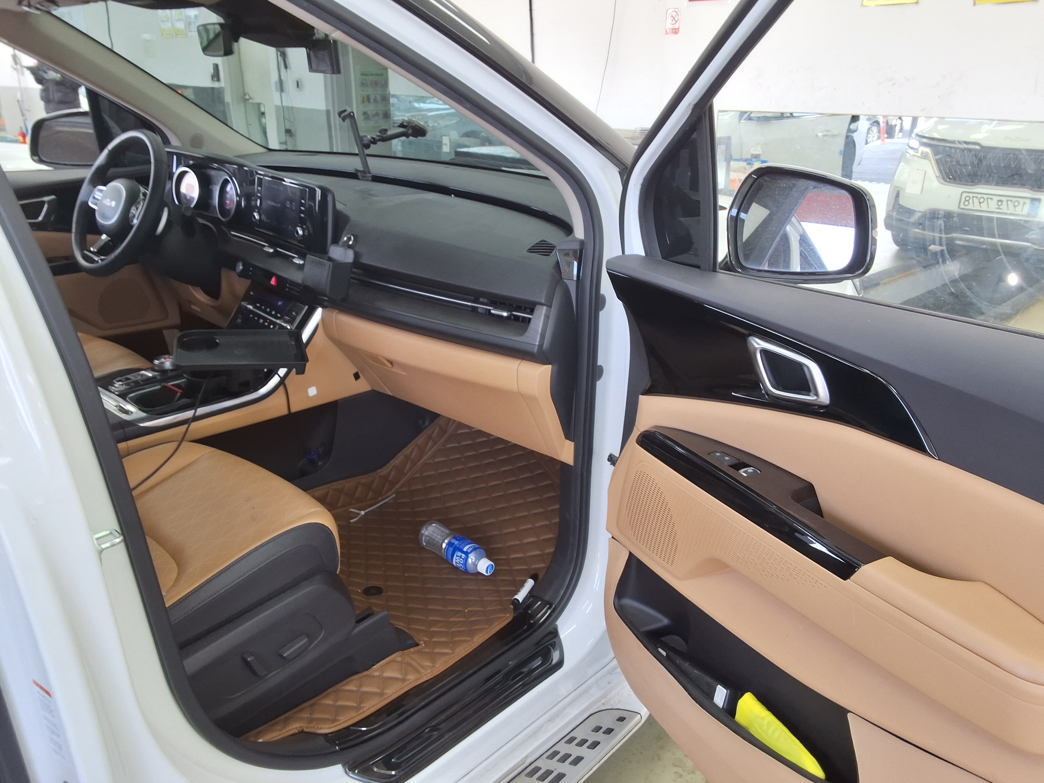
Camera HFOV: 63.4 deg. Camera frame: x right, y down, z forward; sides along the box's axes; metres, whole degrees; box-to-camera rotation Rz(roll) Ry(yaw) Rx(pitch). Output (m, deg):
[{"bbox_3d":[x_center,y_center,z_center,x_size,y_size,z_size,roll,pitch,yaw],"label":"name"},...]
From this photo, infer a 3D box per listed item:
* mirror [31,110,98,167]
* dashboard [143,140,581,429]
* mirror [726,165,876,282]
[{"bbox_3d":[-1.353,-0.749,2.491,0.220,0.165,0.110,-15,24,-35],"label":"mirror"},{"bbox_3d":[-0.401,-0.312,2.028,1.490,0.490,0.490,16,25,39],"label":"dashboard"},{"bbox_3d":[0.428,-0.253,1.237,0.220,0.165,0.110,18,27,41],"label":"mirror"}]

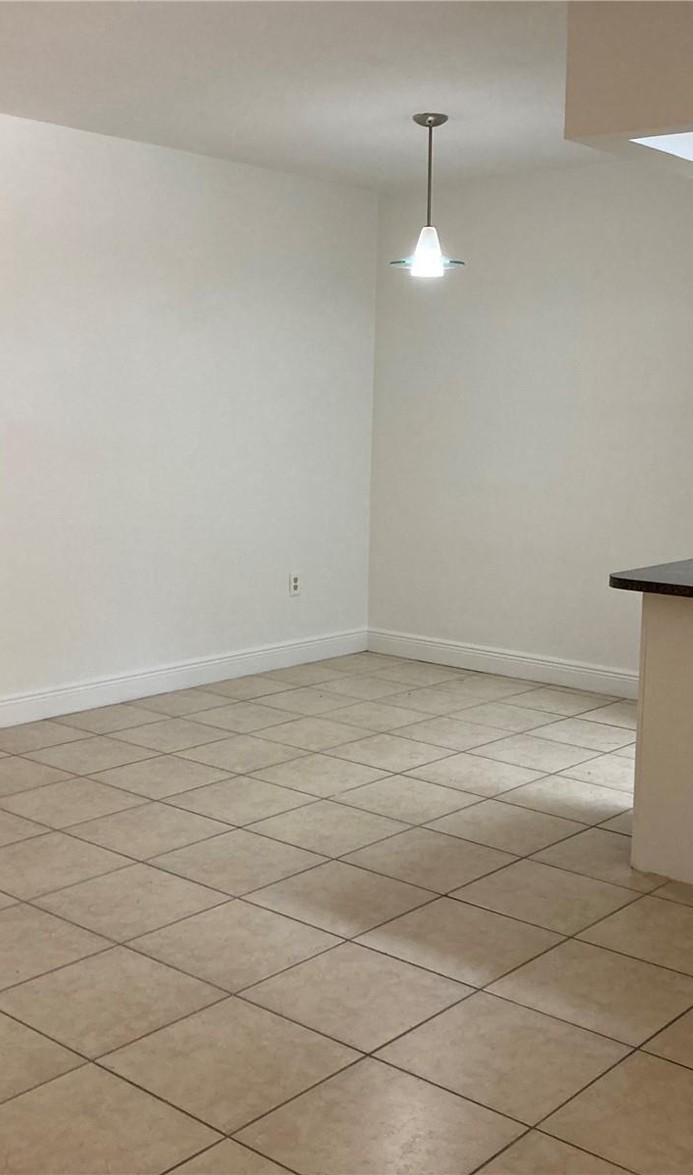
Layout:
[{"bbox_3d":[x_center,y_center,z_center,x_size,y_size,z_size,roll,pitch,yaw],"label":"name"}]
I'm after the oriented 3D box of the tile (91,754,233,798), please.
[{"bbox_3d":[-0.670,0.691,4.606,0.400,0.010,0.400,8,11,40],"label":"tile"}]

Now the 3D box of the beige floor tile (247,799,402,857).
[{"bbox_3d":[-0.054,0.777,4.067,0.400,0.012,0.400,8,11,40],"label":"beige floor tile"}]

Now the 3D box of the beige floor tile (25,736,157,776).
[{"bbox_3d":[-0.975,0.649,4.855,0.400,0.012,0.400,8,11,40],"label":"beige floor tile"}]

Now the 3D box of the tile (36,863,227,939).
[{"bbox_3d":[-0.588,0.860,3.469,0.404,0.010,0.404,8,11,40],"label":"tile"}]

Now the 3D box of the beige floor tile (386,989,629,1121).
[{"bbox_3d":[0.334,0.987,2.672,0.400,0.012,0.400,8,11,40],"label":"beige floor tile"}]

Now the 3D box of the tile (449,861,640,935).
[{"bbox_3d":[0.562,0.867,3.559,0.400,0.012,0.400,8,11,40],"label":"tile"}]

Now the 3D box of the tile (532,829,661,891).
[{"bbox_3d":[0.829,0.827,3.865,0.400,0.012,0.400,8,11,40],"label":"tile"}]

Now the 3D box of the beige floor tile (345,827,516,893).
[{"bbox_3d":[0.254,0.826,3.834,0.402,0.010,0.402,8,11,40],"label":"beige floor tile"}]

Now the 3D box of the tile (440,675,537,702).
[{"bbox_3d":[0.664,0.491,6.142,0.400,0.012,0.400,8,11,40],"label":"tile"}]

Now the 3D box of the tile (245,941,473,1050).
[{"bbox_3d":[0.026,0.954,2.971,0.407,0.010,0.407,8,11,40],"label":"tile"}]

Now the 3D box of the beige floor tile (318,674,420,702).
[{"bbox_3d":[0.088,0.489,6.146,0.407,0.010,0.407,8,11,40],"label":"beige floor tile"}]

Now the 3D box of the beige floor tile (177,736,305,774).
[{"bbox_3d":[-0.405,0.655,4.933,0.402,0.010,0.402,8,11,40],"label":"beige floor tile"}]

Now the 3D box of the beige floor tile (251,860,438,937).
[{"bbox_3d":[-0.015,0.869,3.544,0.407,0.010,0.407,8,11,40],"label":"beige floor tile"}]

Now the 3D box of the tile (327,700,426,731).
[{"bbox_3d":[0.130,0.570,5.525,0.400,0.010,0.400,8,11,40],"label":"tile"}]

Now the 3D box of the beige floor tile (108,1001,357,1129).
[{"bbox_3d":[-0.239,0.991,2.650,0.402,0.010,0.402,8,11,40],"label":"beige floor tile"}]

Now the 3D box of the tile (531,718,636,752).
[{"bbox_3d":[1.009,0.616,5.284,0.400,0.012,0.400,8,11,40],"label":"tile"}]

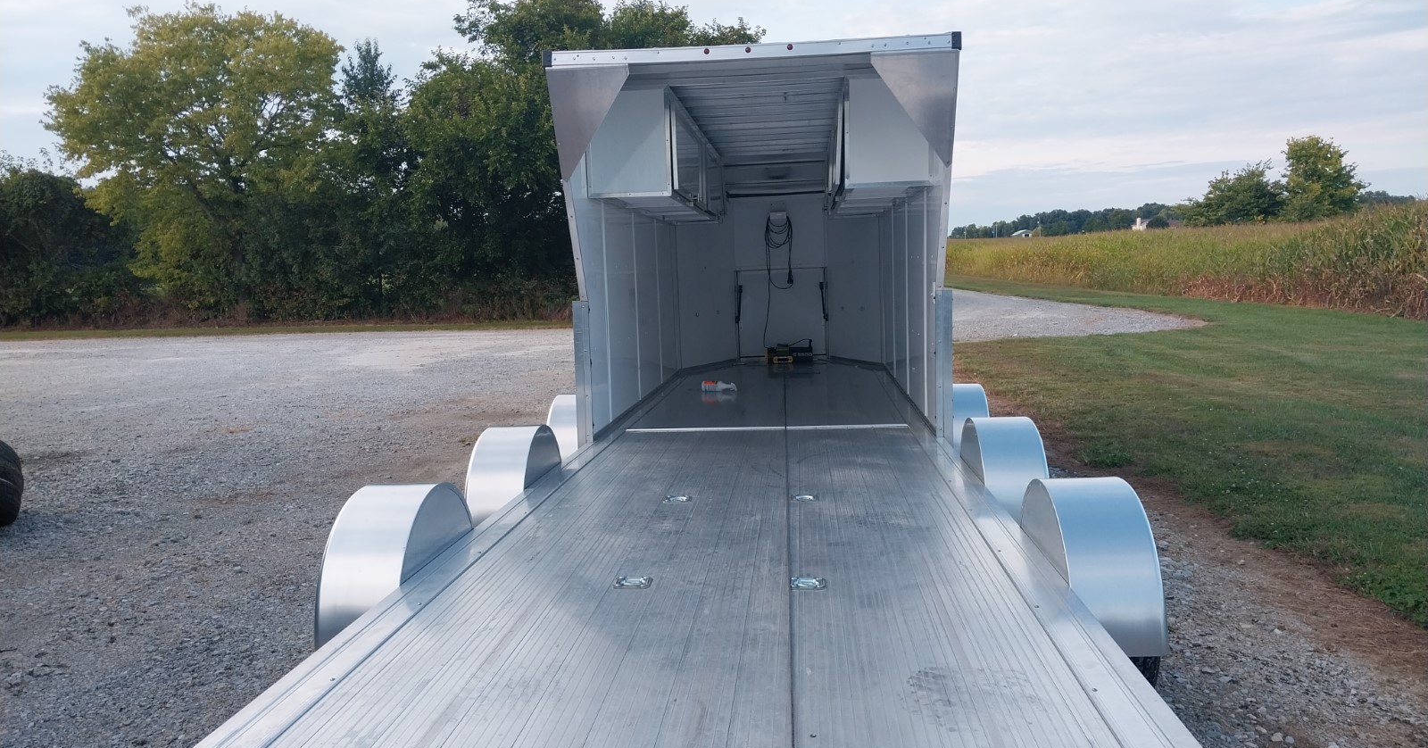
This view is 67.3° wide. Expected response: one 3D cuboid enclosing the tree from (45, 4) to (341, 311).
[{"bbox_3d":[-16.392,-6.735,34.522,8.430,10.034,8.008,-4,7,-25],"label":"tree"}]

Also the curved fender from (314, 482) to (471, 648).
[{"bbox_3d":[-1.090,0.618,3.771,0.273,0.450,0.845,-1,5,5],"label":"curved fender"}]

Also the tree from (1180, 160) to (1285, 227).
[{"bbox_3d":[33.981,-10.297,70.374,6.291,7.188,6.291,1,7,26],"label":"tree"}]

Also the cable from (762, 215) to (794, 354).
[{"bbox_3d":[0.694,-0.997,11.508,0.323,1.462,0.200,-1,6,5],"label":"cable"}]

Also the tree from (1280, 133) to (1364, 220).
[{"bbox_3d":[39.861,-11.215,70.453,4.875,8.710,4.875,2,7,29],"label":"tree"}]

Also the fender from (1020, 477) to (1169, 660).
[{"bbox_3d":[1.231,0.579,3.570,0.273,0.450,0.845,-1,5,5],"label":"fender"}]

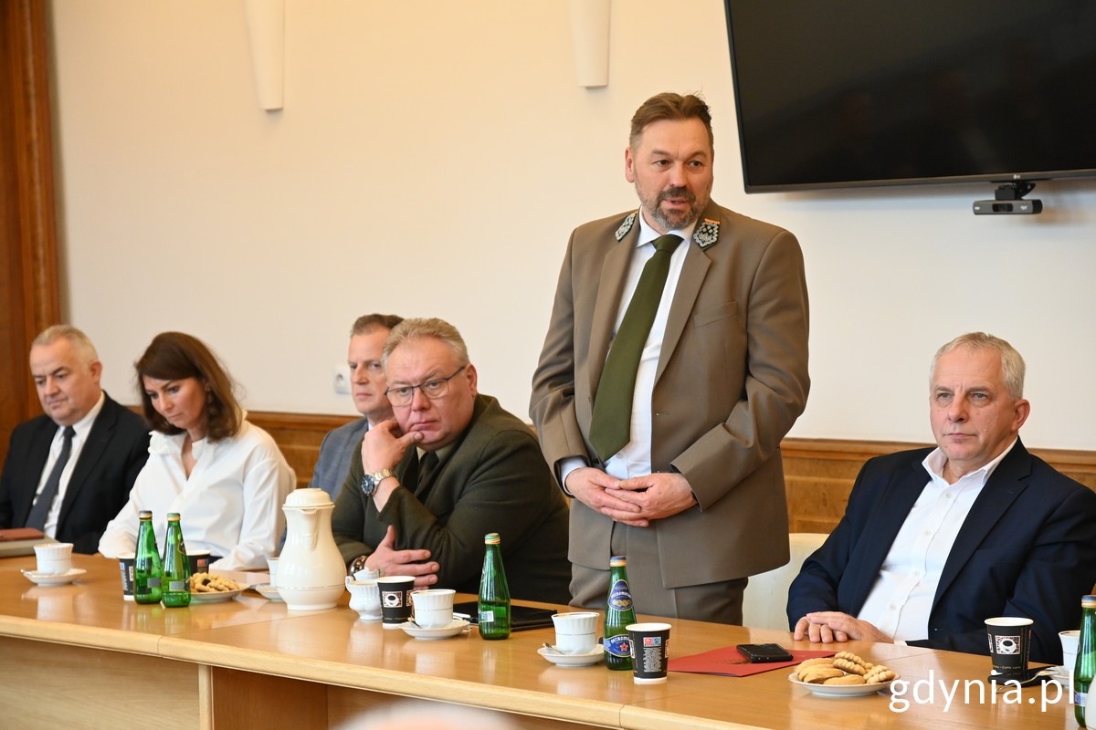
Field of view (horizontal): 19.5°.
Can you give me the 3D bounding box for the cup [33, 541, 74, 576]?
[{"bbox_3d":[-1.123,0.445,7.275,0.088,0.068,0.098,-2,2,-9],"label":"cup"}]

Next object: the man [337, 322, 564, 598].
[{"bbox_3d":[-0.200,0.557,6.910,0.570,1.300,0.720,0,3,33],"label":"man"}]

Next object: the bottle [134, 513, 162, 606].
[{"bbox_3d":[-0.863,0.414,6.867,0.061,0.199,0.061,-2,2,-7],"label":"bottle"}]

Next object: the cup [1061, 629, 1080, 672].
[{"bbox_3d":[0.889,0.478,5.291,0.088,0.068,0.098,-1,2,9],"label":"cup"}]

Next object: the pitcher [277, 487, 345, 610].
[{"bbox_3d":[-0.498,0.383,6.699,0.148,0.252,0.175,-2,2,-7],"label":"pitcher"}]

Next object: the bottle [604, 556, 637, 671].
[{"bbox_3d":[0.125,0.436,5.626,0.061,0.199,0.061,-2,2,1],"label":"bottle"}]

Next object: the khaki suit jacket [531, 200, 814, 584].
[{"bbox_3d":[0.254,0.063,6.550,0.570,0.770,0.340,-1,3,25],"label":"khaki suit jacket"}]

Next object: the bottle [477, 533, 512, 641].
[{"bbox_3d":[-0.104,0.423,6.102,0.061,0.199,0.061,-2,2,-1],"label":"bottle"}]

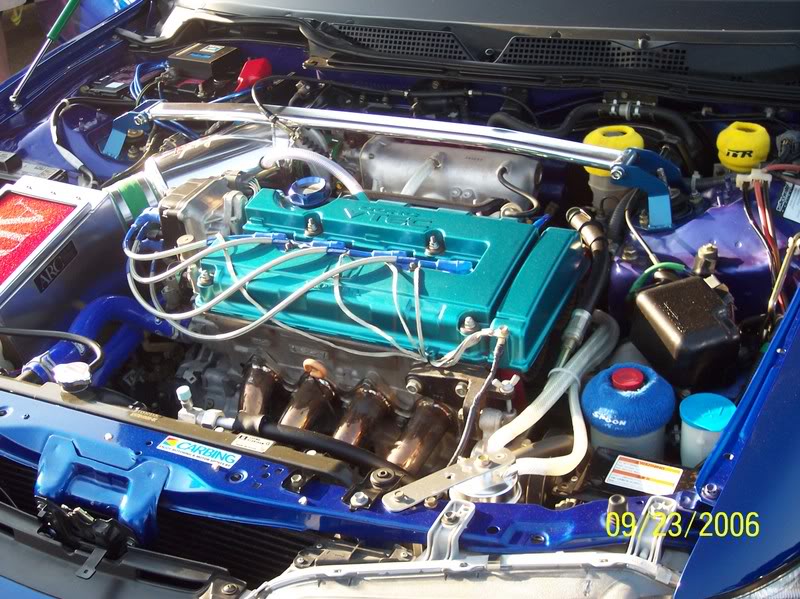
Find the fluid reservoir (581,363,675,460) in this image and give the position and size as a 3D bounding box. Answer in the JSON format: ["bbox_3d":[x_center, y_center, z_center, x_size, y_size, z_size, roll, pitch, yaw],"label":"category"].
[{"bbox_3d":[0.260,0.122,1.334,0.102,0.112,0.102,10,40,26],"label":"fluid reservoir"}]

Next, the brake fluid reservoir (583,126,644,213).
[{"bbox_3d":[0.313,-0.190,1.724,0.088,0.120,0.088,10,40,26],"label":"brake fluid reservoir"}]

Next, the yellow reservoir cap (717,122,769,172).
[{"bbox_3d":[0.487,-0.216,1.672,0.076,0.058,0.076,10,40,26],"label":"yellow reservoir cap"}]

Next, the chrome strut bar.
[{"bbox_3d":[-0.058,-0.254,1.774,0.815,0.042,0.045,9,40,25],"label":"chrome strut bar"}]

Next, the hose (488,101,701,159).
[{"bbox_3d":[0.303,-0.266,1.834,0.345,0.080,0.070,10,40,26],"label":"hose"}]

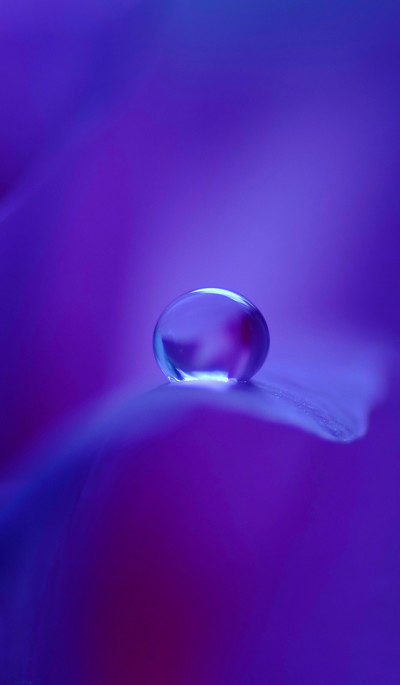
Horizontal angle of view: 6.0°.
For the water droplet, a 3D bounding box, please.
[{"bbox_3d":[0.000,0.000,0.102,0.003,0.002,0.003,0,6,0],"label":"water droplet"}]

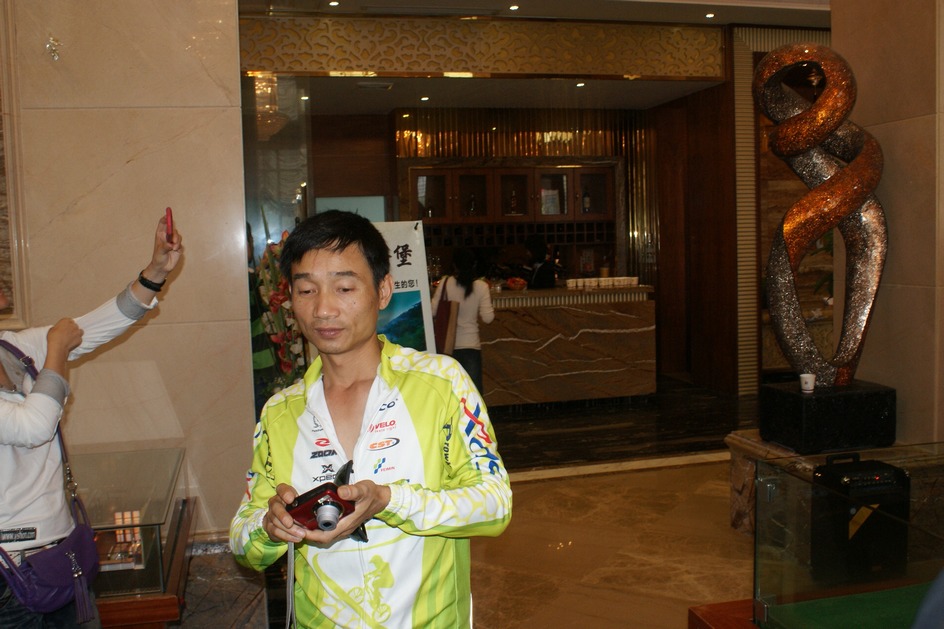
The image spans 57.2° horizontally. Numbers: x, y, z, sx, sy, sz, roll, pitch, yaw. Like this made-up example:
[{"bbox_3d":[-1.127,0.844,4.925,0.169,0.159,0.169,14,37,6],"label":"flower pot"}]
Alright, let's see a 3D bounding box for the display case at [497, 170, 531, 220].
[{"bbox_3d":[0.452,-1.365,10.025,0.419,0.573,0.300,-3,4,-14],"label":"display case"}]

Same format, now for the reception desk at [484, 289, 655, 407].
[{"bbox_3d":[0.605,0.334,8.635,2.336,1.155,0.620,-3,4,-14],"label":"reception desk"}]

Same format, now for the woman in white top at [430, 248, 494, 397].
[{"bbox_3d":[-0.077,0.189,7.952,0.540,1.585,0.400,-3,4,-14],"label":"woman in white top"}]

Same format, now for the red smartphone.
[{"bbox_3d":[-0.696,-0.200,1.990,0.014,0.098,0.053,-2,0,-14],"label":"red smartphone"}]

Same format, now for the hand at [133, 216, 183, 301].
[{"bbox_3d":[-0.725,-0.132,2.000,0.085,0.190,0.085,14,6,20],"label":"hand"}]

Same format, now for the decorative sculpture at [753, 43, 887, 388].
[{"bbox_3d":[1.821,-0.520,4.533,0.600,1.764,0.380,-3,4,-14],"label":"decorative sculpture"}]

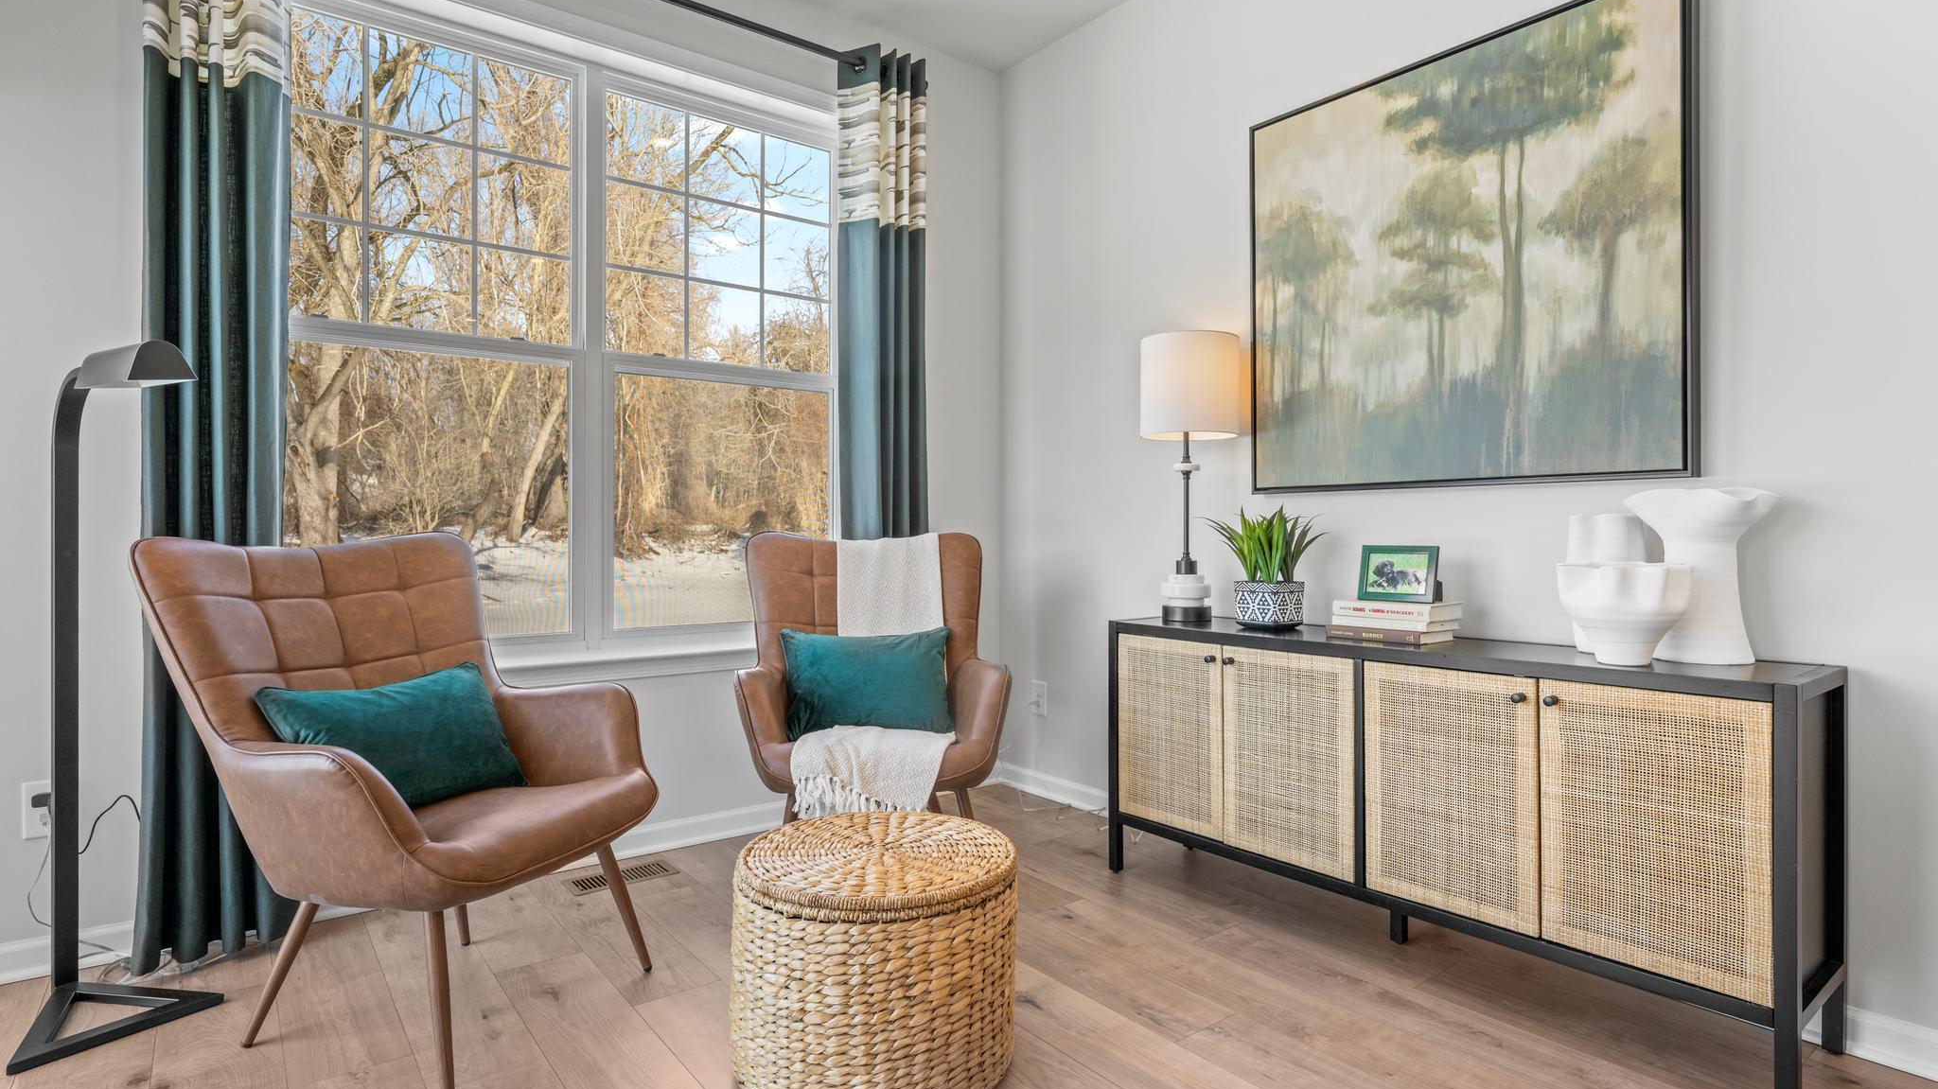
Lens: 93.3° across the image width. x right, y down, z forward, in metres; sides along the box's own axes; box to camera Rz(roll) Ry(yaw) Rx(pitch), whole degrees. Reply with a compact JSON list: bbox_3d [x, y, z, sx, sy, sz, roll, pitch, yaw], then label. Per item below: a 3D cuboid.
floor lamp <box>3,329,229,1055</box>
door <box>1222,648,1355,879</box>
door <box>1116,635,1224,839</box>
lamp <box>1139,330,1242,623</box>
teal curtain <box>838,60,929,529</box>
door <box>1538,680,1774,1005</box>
[{"bbox_3d":[-1.819,0.281,1.896,0.354,1.380,0.323,0,1,33],"label":"floor lamp"},{"bbox_3d":[0.785,0.522,2.250,0.025,0.517,0.350,-1,1,-40],"label":"door"},{"bbox_3d":[0.558,0.519,2.524,0.025,0.517,0.351,-1,1,-40],"label":"door"},{"bbox_3d":[0.628,-0.182,2.638,0.283,0.800,0.283,0,0,0],"label":"lamp"},{"bbox_3d":[-0.289,-0.364,3.143,0.335,2.550,0.120,0,0,-39],"label":"teal curtain"},{"bbox_3d":[1.254,0.524,1.686,0.025,0.515,0.350,-1,1,-40],"label":"door"}]

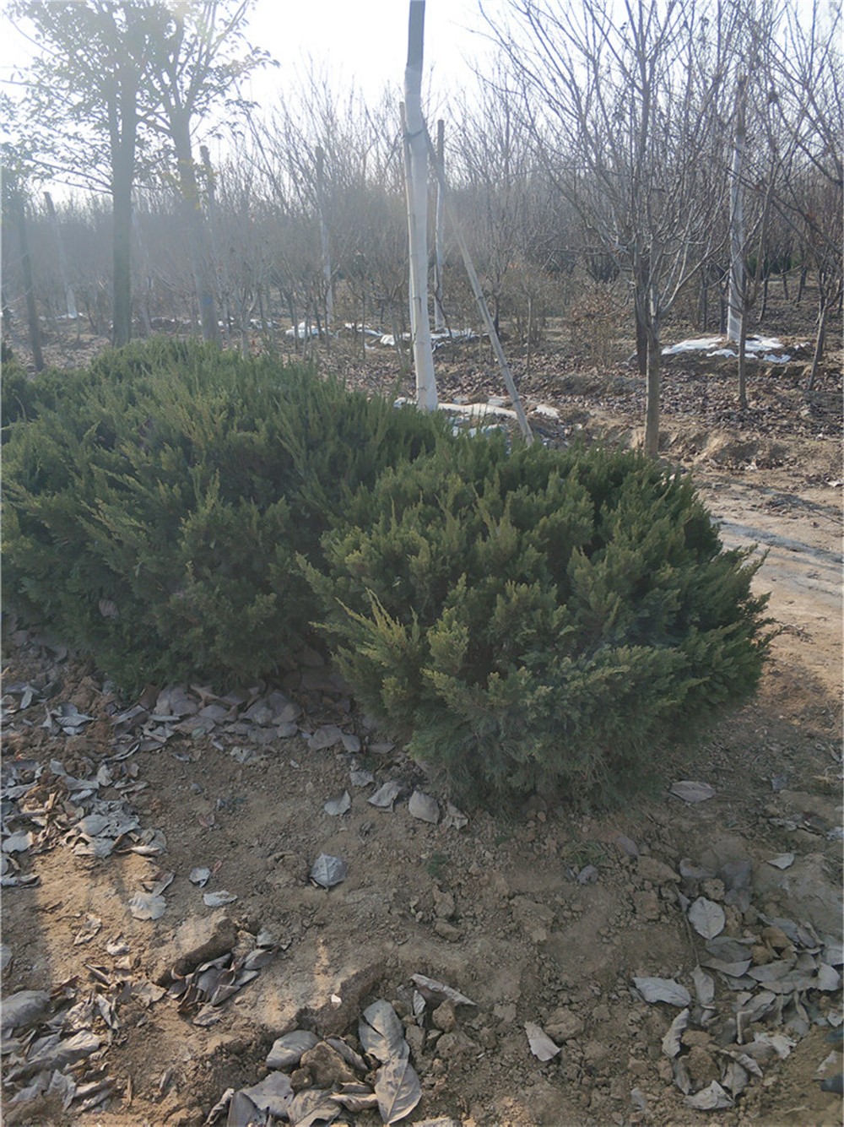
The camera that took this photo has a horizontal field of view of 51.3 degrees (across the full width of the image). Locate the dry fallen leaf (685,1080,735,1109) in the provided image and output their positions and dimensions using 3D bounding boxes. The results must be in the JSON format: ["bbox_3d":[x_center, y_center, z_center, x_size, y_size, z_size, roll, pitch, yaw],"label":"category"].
[{"bbox_3d":[0.543,1.000,1.652,0.092,0.037,0.042,2,19,5],"label":"dry fallen leaf"}]

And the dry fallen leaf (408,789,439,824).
[{"bbox_3d":[0.009,0.706,2.540,0.080,0.040,0.107,-12,22,-33],"label":"dry fallen leaf"}]

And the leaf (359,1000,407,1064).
[{"bbox_3d":[-0.080,0.960,1.796,0.092,0.030,0.151,-2,19,-7],"label":"leaf"}]

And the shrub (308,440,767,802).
[{"bbox_3d":[0.353,0.132,2.785,1.401,1.002,1.331,-2,18,0],"label":"shrub"}]

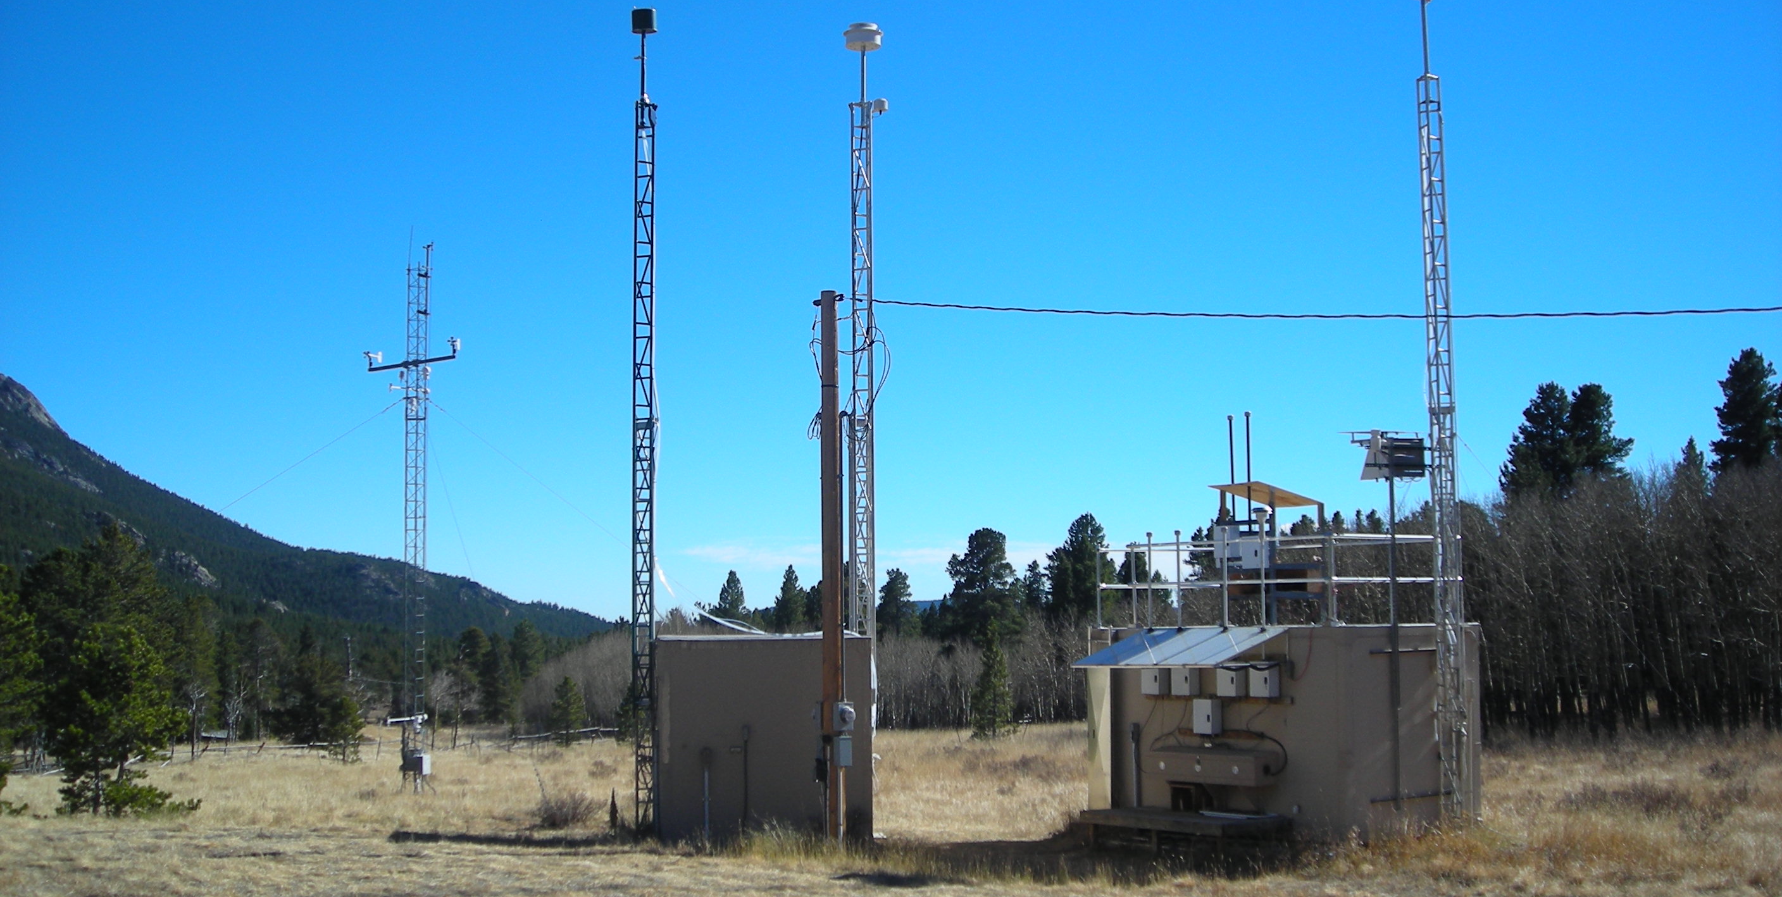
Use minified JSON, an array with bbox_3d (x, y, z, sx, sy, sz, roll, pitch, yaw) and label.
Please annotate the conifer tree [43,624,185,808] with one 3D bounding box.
[{"bbox_3d":[-12.220,4.252,30.928,2.200,3.010,2.100,2,-6,-21],"label":"conifer tree"}]

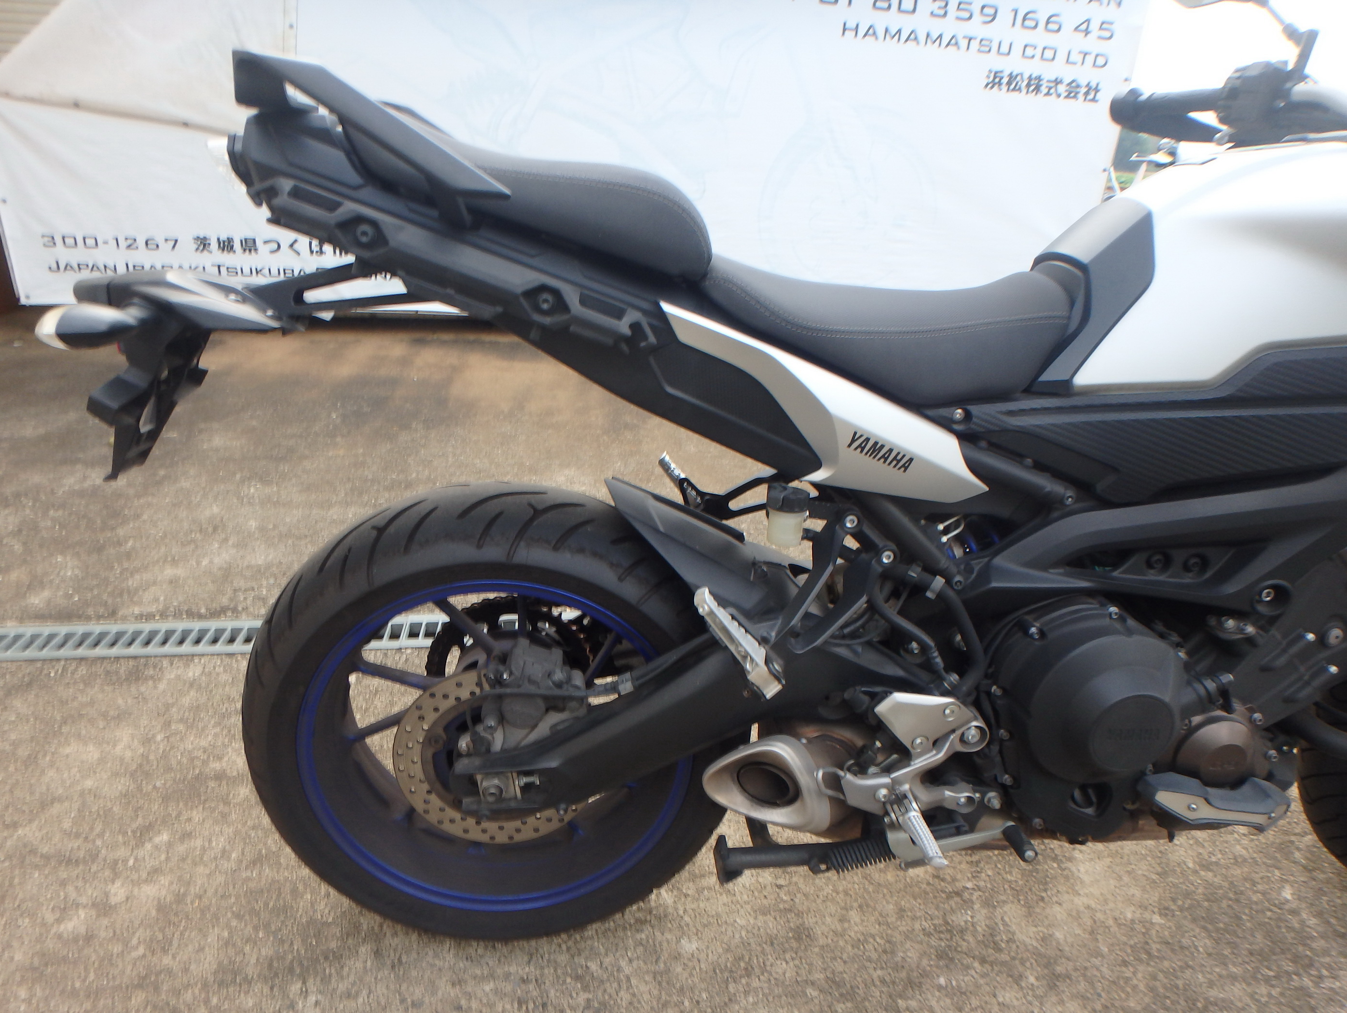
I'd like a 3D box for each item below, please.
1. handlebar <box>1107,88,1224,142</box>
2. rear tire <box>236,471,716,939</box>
[{"bbox_3d":[0.740,-0.590,1.234,0.065,0.064,0.158,-3,20,-20],"label":"handlebar"},{"bbox_3d":[-0.216,0.278,1.062,0.630,0.630,0.182,2,18,-6],"label":"rear tire"}]

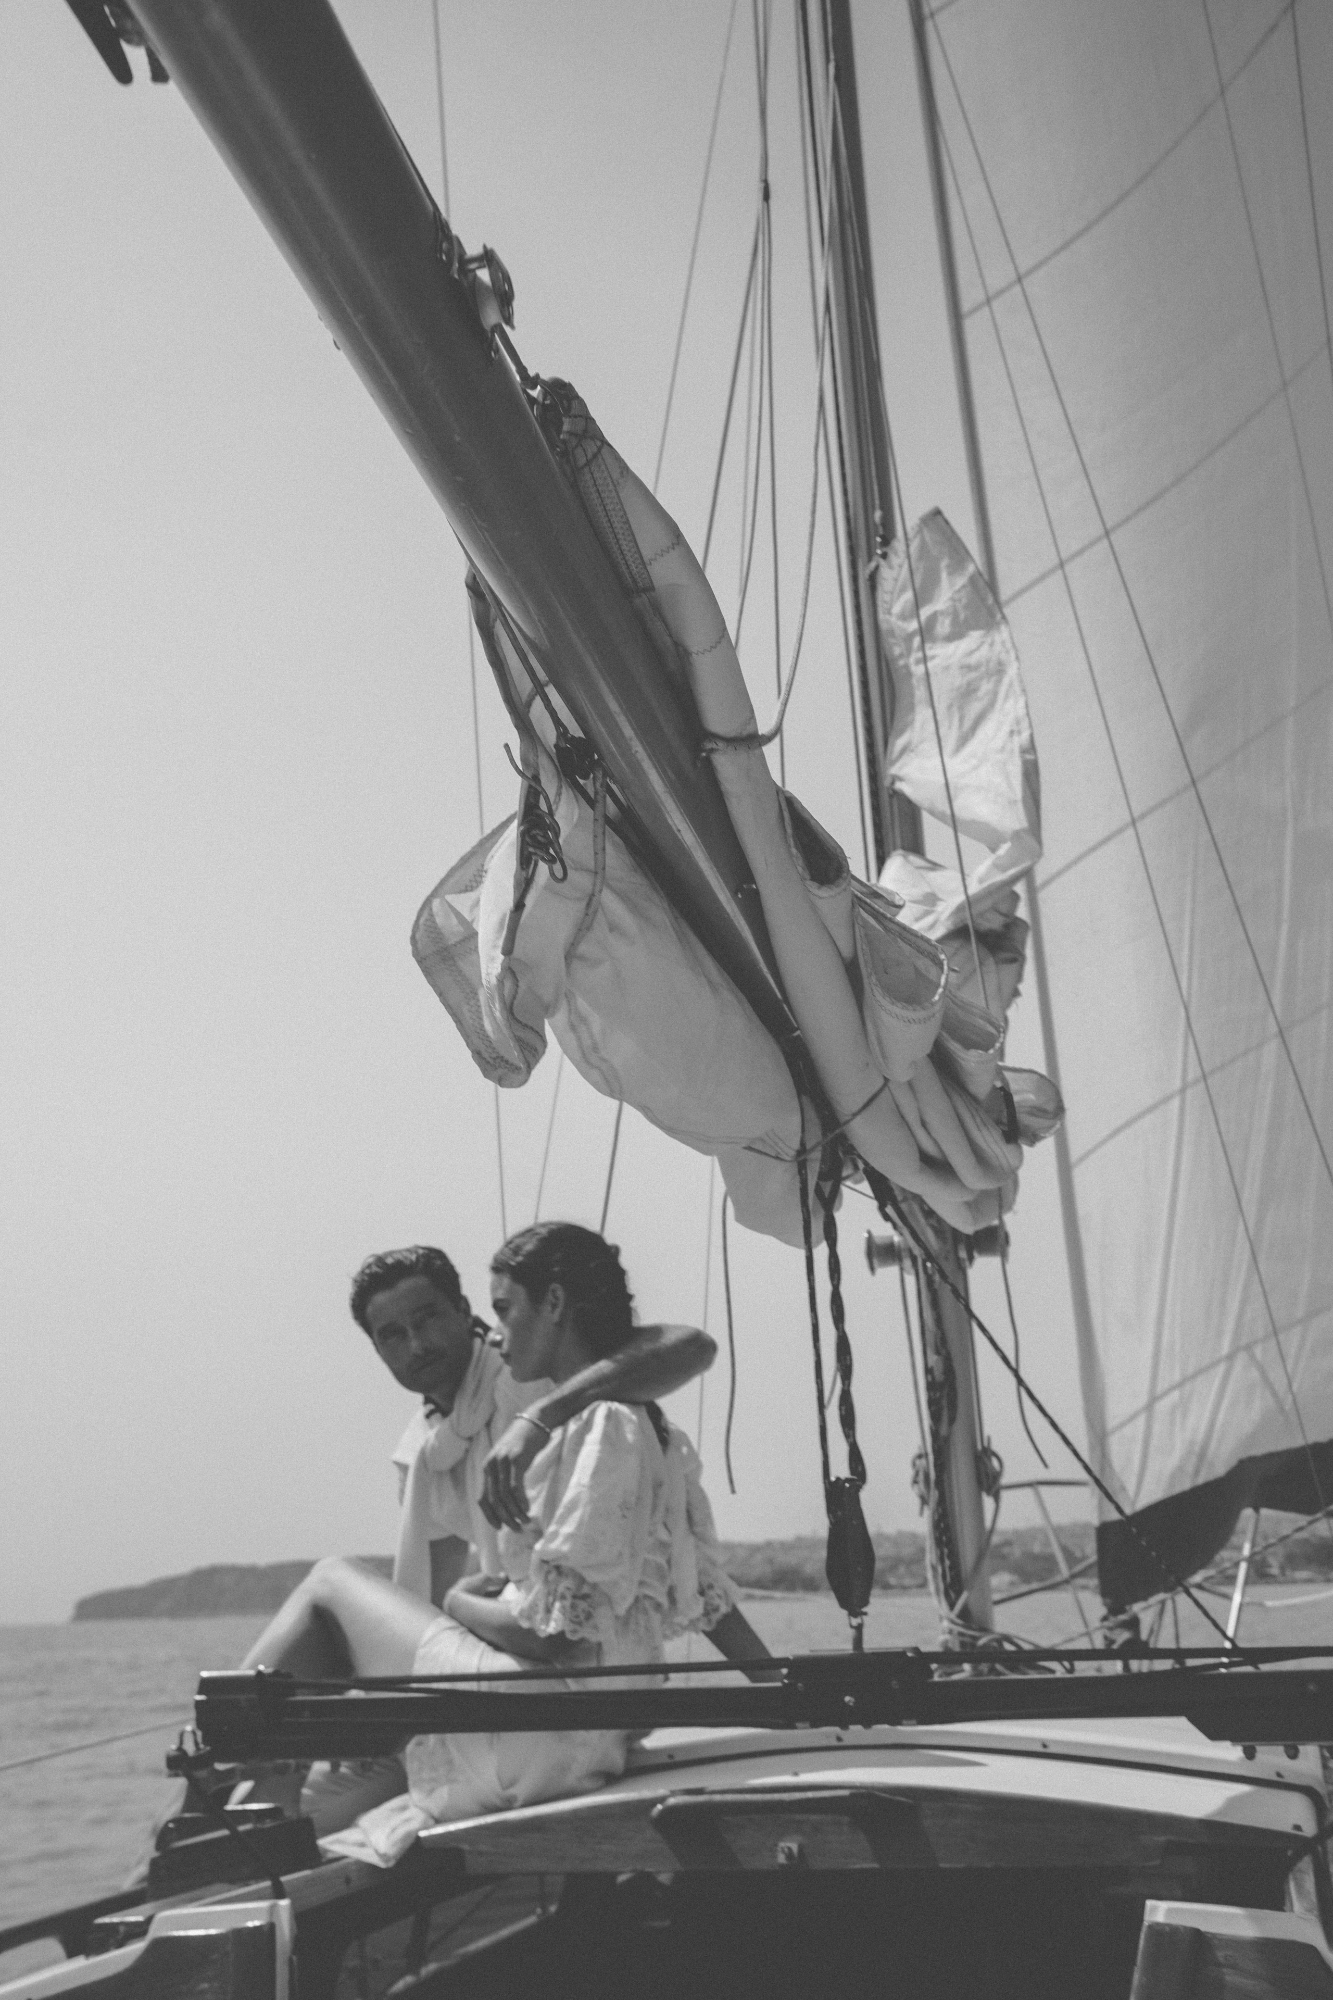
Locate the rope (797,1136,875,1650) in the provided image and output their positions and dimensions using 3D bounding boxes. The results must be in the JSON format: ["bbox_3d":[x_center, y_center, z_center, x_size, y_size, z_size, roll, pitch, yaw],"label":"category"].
[{"bbox_3d":[0.219,0.489,2.345,0.075,0.640,0.065,-7,-18,16],"label":"rope"}]

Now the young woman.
[{"bbox_3d":[-0.244,0.795,2.700,0.770,0.860,0.500,-7,-19,15],"label":"young woman"}]

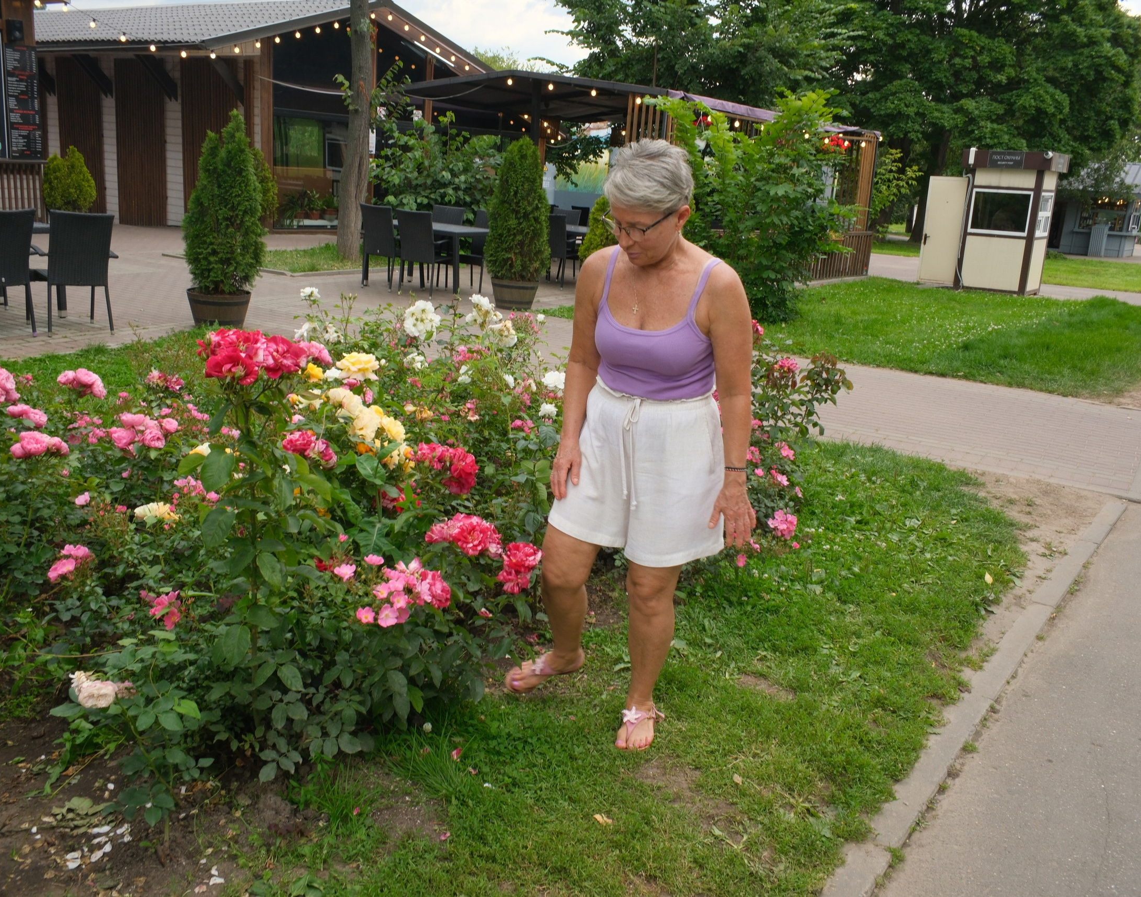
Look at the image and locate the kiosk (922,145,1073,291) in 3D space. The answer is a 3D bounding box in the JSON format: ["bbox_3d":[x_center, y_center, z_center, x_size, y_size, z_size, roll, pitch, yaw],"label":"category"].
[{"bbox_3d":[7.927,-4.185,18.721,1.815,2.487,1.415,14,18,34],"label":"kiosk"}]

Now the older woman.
[{"bbox_3d":[0.165,0.005,2.704,0.580,1.600,0.420,10,16,24],"label":"older woman"}]

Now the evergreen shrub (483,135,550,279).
[{"bbox_3d":[-0.583,-2.614,11.083,0.715,1.553,0.715,4,14,0],"label":"evergreen shrub"}]

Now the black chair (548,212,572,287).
[{"bbox_3d":[-0.115,-2.633,13.498,0.560,0.930,0.620,14,17,33],"label":"black chair"}]

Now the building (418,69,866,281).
[{"bbox_3d":[1.201,-4.087,16.175,3.800,2.600,8.700,17,20,42],"label":"building"}]

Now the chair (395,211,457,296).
[{"bbox_3d":[-1.502,-2.143,11.140,0.570,0.900,0.600,14,18,35],"label":"chair"}]

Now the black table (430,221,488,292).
[{"bbox_3d":[-1.589,-2.200,11.684,1.500,0.730,0.900,13,17,34],"label":"black table"}]

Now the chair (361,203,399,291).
[{"bbox_3d":[-1.987,-2.245,11.380,0.570,0.900,0.600,13,17,34],"label":"chair"}]

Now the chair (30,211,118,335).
[{"bbox_3d":[-3.825,-1.356,7.682,0.570,0.900,0.600,-7,18,-35],"label":"chair"}]

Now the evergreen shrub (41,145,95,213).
[{"bbox_3d":[-8.123,-4.295,16.263,0.795,1.099,0.795,4,14,0],"label":"evergreen shrub"}]

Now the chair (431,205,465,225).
[{"bbox_3d":[-1.655,-2.426,12.206,0.570,0.900,0.600,13,17,33],"label":"chair"}]

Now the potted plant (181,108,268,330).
[{"bbox_3d":[-2.881,-1.881,8.338,0.670,1.700,0.670,-2,15,-19],"label":"potted plant"}]

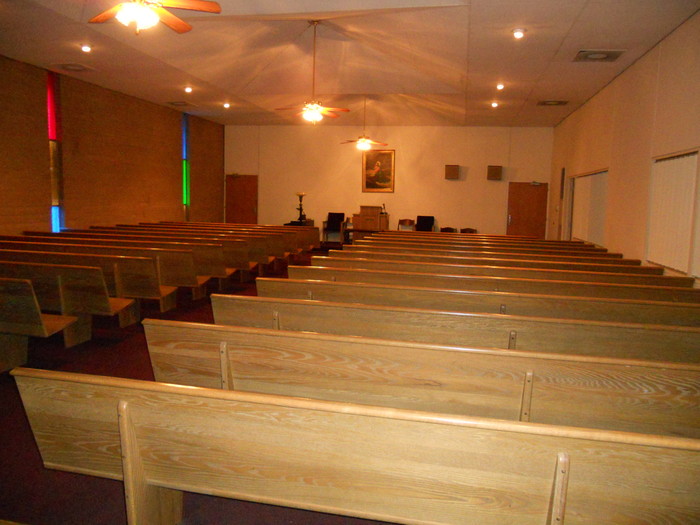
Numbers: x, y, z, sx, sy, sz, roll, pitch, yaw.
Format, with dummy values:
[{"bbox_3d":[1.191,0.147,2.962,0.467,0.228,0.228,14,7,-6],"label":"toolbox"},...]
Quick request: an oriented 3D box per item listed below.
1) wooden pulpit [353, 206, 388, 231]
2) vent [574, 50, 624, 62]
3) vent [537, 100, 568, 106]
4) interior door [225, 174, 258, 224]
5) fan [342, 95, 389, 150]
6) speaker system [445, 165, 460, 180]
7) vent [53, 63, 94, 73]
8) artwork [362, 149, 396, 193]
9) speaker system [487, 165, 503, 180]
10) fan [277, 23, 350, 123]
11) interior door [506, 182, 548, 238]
[{"bbox_3d":[0.604,-0.991,15.330,0.968,1.141,0.550,3,7,11],"label":"wooden pulpit"},{"bbox_3d":[3.724,-3.085,8.188,0.620,0.050,0.630,3,7,11],"label":"vent"},{"bbox_3d":[4.504,-3.536,12.146,0.620,0.050,0.630,3,7,11],"label":"vent"},{"bbox_3d":[-3.606,-1.799,18.207,1.109,2.188,0.060,3,7,11],"label":"interior door"},{"bbox_3d":[0.381,-3.527,13.821,1.290,1.292,1.290,3,7,11],"label":"fan"},{"bbox_3d":[2.975,-2.606,15.843,0.411,0.402,0.237,3,7,11],"label":"speaker system"},{"bbox_3d":[-4.858,-3.421,9.598,0.610,0.040,0.610,3,7,11],"label":"vent"},{"bbox_3d":[0.895,-2.853,17.137,1.020,1.308,0.060,3,7,11],"label":"artwork"},{"bbox_3d":[4.142,-2.544,15.608,0.401,0.385,0.237,3,7,11],"label":"speaker system"},{"bbox_3d":[-0.631,-3.343,9.663,1.310,1.755,1.310,3,7,11],"label":"fan"},{"bbox_3d":[5.067,-1.195,15.689,1.065,2.152,0.070,3,7,11],"label":"interior door"}]

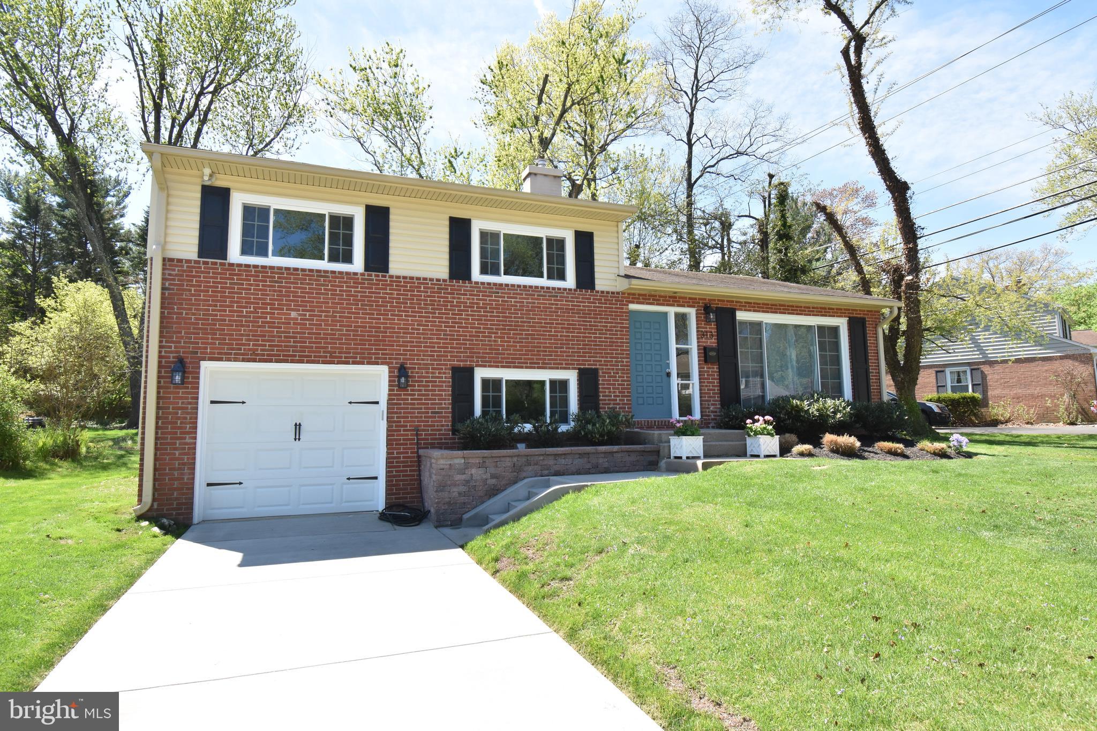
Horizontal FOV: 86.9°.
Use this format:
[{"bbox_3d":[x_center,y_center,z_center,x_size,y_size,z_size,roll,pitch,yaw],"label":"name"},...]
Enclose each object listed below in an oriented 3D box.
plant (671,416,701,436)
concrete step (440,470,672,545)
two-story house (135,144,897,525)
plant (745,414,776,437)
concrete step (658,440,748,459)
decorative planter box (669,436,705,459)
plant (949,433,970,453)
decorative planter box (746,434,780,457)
[{"bbox_3d":[2.015,0.883,8.453,0.370,0.320,0.360,-1,-6,0],"label":"plant"},{"bbox_3d":[0.360,1.748,7.421,3.250,0.680,1.180,1,-7,-19],"label":"concrete step"},{"bbox_3d":[-0.511,-0.713,14.186,13.750,7.100,9.200,1,-7,-19],"label":"two-story house"},{"bbox_3d":[3.196,0.908,8.758,0.370,0.330,0.360,1,-7,-19],"label":"plant"},{"bbox_3d":[2.389,1.315,8.983,1.720,0.206,0.380,1,-7,-19],"label":"concrete step"},{"bbox_3d":[2.036,1.199,8.424,0.340,0.310,0.340,1,-7,-19],"label":"decorative planter box"},{"bbox_3d":[6.807,1.287,9.599,0.300,0.310,0.290,1,-7,-19],"label":"plant"},{"bbox_3d":[3.239,1.230,8.737,0.340,0.310,0.340,1,-7,-19],"label":"decorative planter box"}]

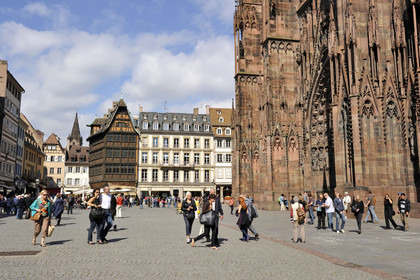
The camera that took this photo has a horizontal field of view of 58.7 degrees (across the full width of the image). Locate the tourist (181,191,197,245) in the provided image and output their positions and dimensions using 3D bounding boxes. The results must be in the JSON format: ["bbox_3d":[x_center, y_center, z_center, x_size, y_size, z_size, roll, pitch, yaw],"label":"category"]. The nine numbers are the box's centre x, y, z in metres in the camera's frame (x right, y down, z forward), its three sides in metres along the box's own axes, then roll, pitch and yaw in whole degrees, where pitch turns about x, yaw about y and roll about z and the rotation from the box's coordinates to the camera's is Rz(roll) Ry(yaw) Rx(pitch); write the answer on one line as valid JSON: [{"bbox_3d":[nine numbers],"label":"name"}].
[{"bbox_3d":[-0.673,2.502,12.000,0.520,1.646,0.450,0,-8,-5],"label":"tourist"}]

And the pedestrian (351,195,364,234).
[{"bbox_3d":[6.233,3.164,15.863,0.560,1.593,0.450,-1,-9,6],"label":"pedestrian"}]

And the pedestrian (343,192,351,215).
[{"bbox_3d":[9.146,4.448,25.152,0.450,1.858,0.550,7,-11,-40],"label":"pedestrian"}]

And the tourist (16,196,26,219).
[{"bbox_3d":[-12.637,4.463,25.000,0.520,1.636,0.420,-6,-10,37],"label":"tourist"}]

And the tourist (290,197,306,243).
[{"bbox_3d":[3.058,2.758,12.900,0.530,1.620,0.420,2,-9,-11],"label":"tourist"}]

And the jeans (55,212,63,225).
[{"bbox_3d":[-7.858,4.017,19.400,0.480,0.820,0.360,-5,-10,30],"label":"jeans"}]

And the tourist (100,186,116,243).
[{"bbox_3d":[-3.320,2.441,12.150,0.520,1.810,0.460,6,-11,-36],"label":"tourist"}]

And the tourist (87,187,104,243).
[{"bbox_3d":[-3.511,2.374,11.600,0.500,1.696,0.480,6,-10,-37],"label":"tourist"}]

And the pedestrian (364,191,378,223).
[{"bbox_3d":[9.468,3.979,22.024,0.720,1.841,0.520,-3,-9,21],"label":"pedestrian"}]

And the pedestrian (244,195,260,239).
[{"bbox_3d":[1.465,2.803,13.500,0.640,1.680,0.500,-6,-11,36],"label":"pedestrian"}]

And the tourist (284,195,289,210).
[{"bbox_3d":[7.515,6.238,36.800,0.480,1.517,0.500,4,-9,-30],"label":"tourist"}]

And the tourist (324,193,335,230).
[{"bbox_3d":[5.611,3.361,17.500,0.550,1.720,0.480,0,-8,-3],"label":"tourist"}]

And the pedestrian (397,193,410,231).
[{"bbox_3d":[8.590,3.210,16.700,0.580,1.680,0.420,-5,-9,30],"label":"pedestrian"}]

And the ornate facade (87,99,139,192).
[{"bbox_3d":[-21.892,2.819,84.215,10.500,22.500,12.500,2,-9,-15],"label":"ornate facade"}]

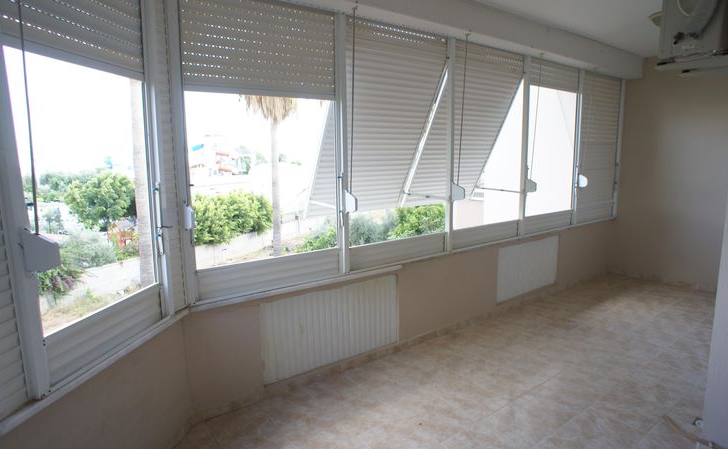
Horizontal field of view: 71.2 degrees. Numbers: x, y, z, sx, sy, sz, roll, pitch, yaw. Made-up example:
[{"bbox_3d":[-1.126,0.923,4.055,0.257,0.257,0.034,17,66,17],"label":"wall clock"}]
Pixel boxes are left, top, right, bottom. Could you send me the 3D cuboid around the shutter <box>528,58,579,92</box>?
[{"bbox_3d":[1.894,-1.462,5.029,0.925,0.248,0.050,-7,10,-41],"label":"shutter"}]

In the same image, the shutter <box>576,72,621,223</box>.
[{"bbox_3d":[2.685,-0.856,5.800,0.952,1.649,0.050,-7,10,-41],"label":"shutter"}]

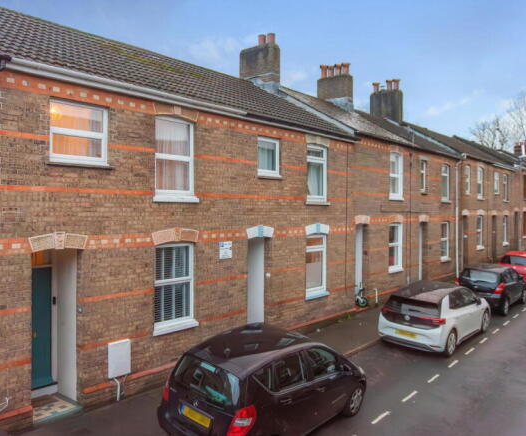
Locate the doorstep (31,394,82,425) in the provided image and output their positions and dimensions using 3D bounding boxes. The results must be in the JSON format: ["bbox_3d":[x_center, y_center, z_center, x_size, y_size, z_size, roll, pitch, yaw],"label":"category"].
[{"bbox_3d":[-3.495,3.099,7.385,0.755,0.139,0.775,0,0,42],"label":"doorstep"}]

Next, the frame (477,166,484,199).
[{"bbox_3d":[11.457,-1.866,23.923,0.169,1.659,0.943,0,0,42],"label":"frame"}]

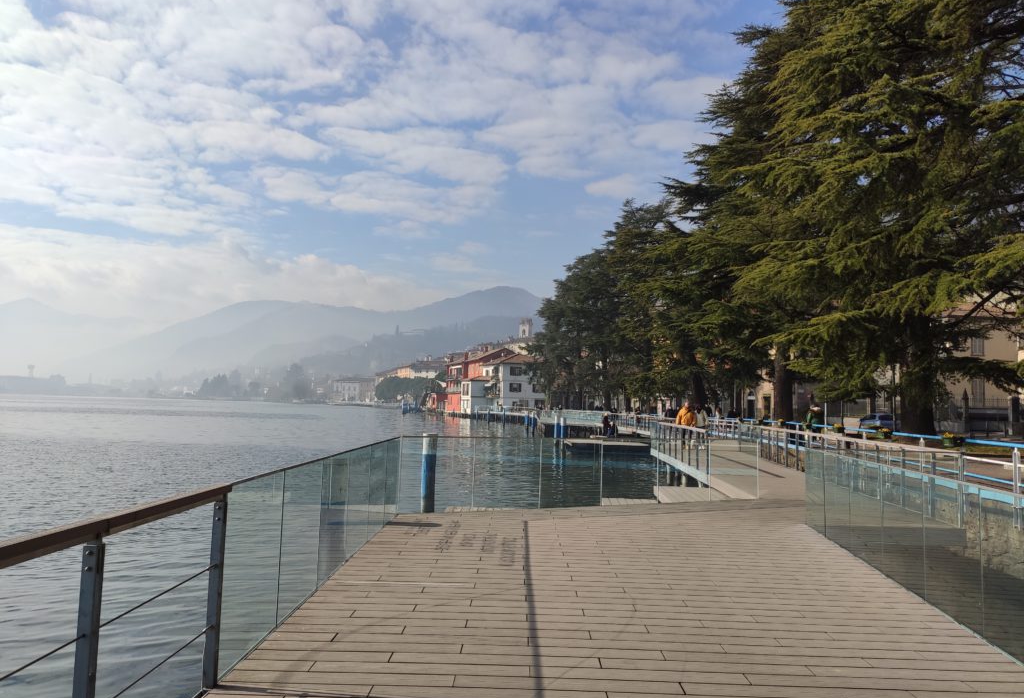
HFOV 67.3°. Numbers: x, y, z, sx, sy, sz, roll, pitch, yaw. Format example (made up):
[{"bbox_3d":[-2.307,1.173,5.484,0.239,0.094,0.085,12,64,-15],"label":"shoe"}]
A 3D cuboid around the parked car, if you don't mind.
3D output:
[{"bbox_3d":[32.881,6.531,69.000,1.680,1.480,3.900,1,-4,-2],"label":"parked car"}]

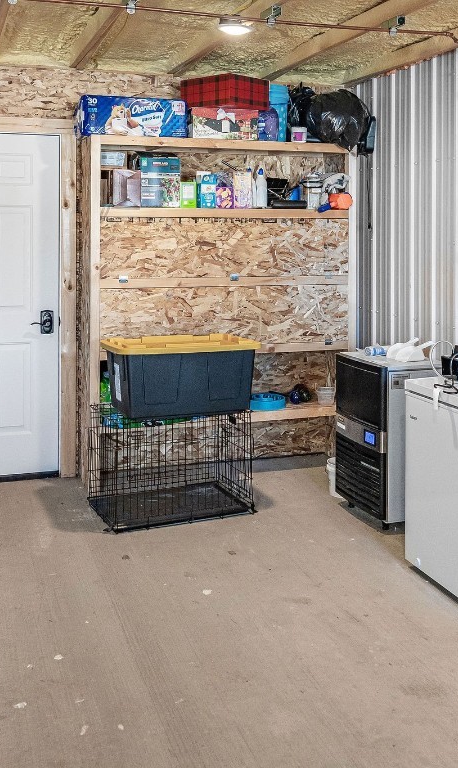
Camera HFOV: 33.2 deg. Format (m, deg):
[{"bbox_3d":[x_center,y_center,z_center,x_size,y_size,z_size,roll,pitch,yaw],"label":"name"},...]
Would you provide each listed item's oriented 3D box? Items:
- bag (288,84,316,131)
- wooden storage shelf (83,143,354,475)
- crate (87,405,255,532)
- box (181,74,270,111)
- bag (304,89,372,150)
[{"bbox_3d":[0.460,-1.670,4.640,0.230,0.290,0.260,-2,7,-18],"label":"bag"},{"bbox_3d":[-0.050,-0.400,4.600,1.580,1.960,0.400,-2,7,-18],"label":"wooden storage shelf"},{"bbox_3d":[-0.315,0.400,4.120,0.760,0.530,0.510,-3,8,-22],"label":"crate"},{"bbox_3d":[-0.020,-1.690,4.540,0.360,0.190,0.310,5,9,38],"label":"box"},{"bbox_3d":[0.655,-1.570,4.560,0.380,0.350,0.350,-2,7,-18],"label":"bag"}]

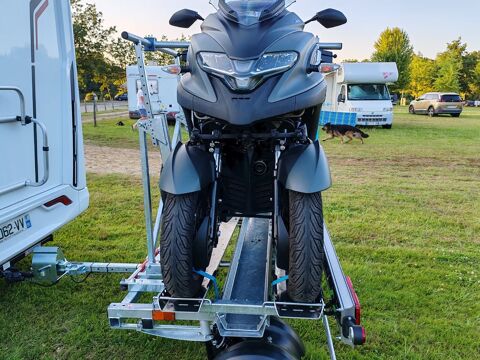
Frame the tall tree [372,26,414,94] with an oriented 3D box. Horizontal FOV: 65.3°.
[{"bbox_3d":[22.670,-16.928,55.609,6.800,11.400,6.800,0,13,0],"label":"tall tree"}]

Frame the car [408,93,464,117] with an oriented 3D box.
[{"bbox_3d":[13.619,-5.283,26.375,1.860,1.650,4.600,0,13,0],"label":"car"}]

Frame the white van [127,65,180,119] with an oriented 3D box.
[{"bbox_3d":[-3.815,-4.355,19.575,2.280,2.750,6.600,0,13,-1],"label":"white van"}]

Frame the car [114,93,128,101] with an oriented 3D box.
[{"bbox_3d":[-22.654,-16.268,74.260,4.300,1.500,1.800,1,13,2],"label":"car"}]

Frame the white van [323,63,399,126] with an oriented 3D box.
[{"bbox_3d":[5.734,-4.132,18.541,2.220,2.840,5.900,2,13,6],"label":"white van"}]

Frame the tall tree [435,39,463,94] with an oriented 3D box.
[{"bbox_3d":[32.295,-16.609,57.726,4.900,9.900,4.900,0,13,0],"label":"tall tree"}]

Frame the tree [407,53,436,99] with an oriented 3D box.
[{"bbox_3d":[29.192,-16.139,59.887,4.700,8.000,4.700,0,13,0],"label":"tree"}]

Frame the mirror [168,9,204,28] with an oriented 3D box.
[{"bbox_3d":[-0.257,-0.776,1.800,0.170,0.092,0.075,0,13,0],"label":"mirror"}]

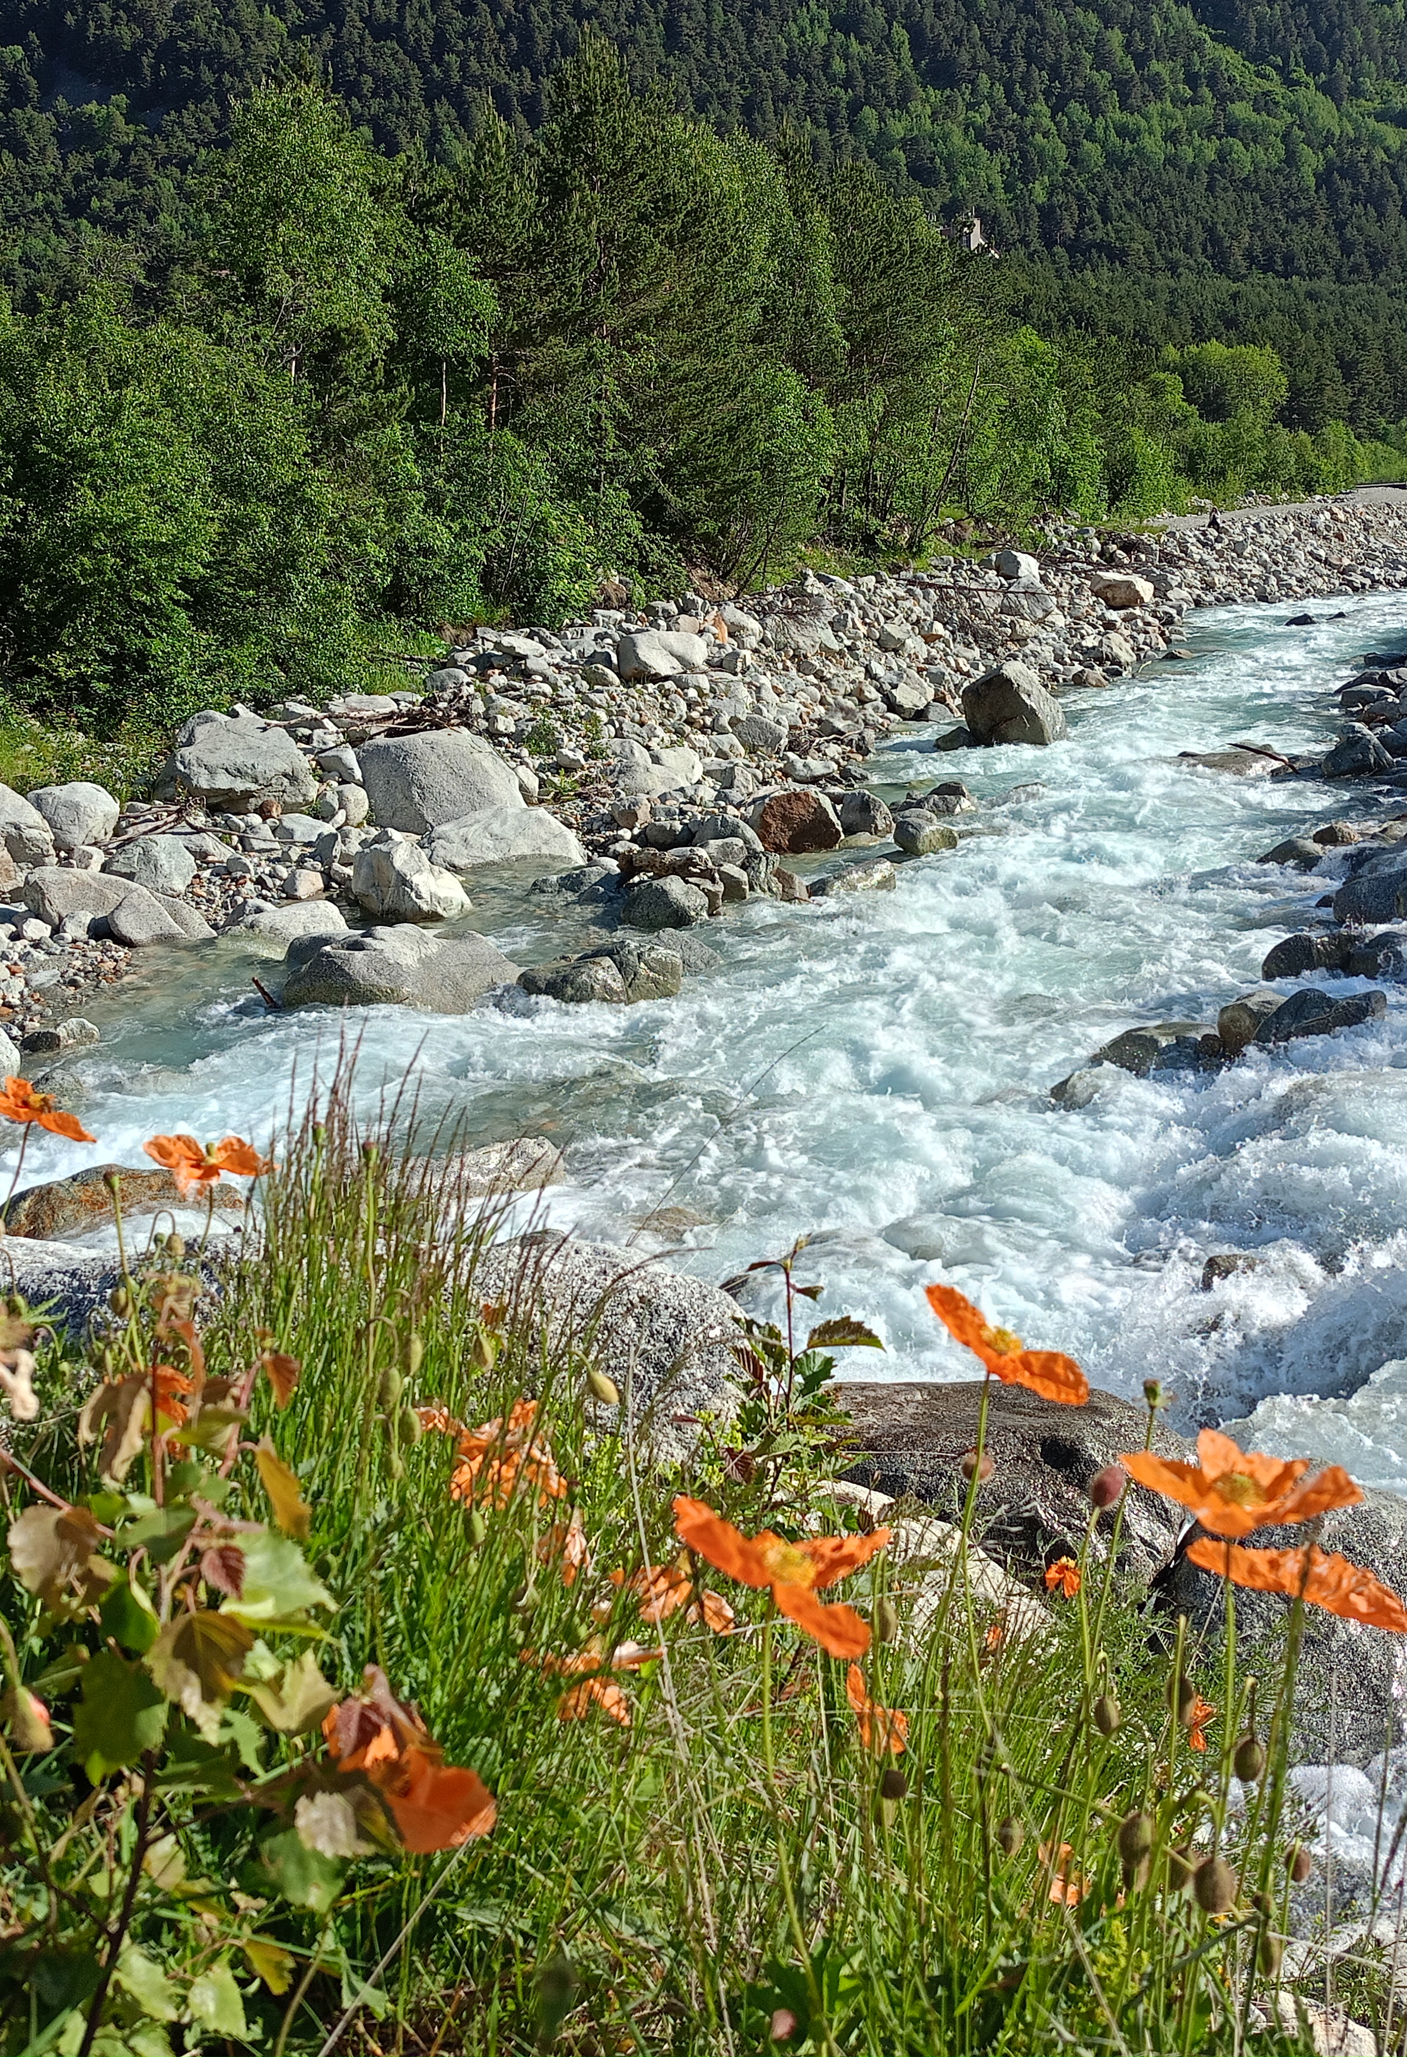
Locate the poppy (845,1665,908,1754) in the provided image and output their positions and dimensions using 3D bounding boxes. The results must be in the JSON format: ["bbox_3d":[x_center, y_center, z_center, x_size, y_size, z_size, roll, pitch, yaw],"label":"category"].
[{"bbox_3d":[0.094,0.369,1.200,0.036,0.036,0.038,0,13,0],"label":"poppy"}]

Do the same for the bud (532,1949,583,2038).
[{"bbox_3d":[-0.029,0.191,0.440,0.010,0.019,0.010,6,13,0],"label":"bud"}]

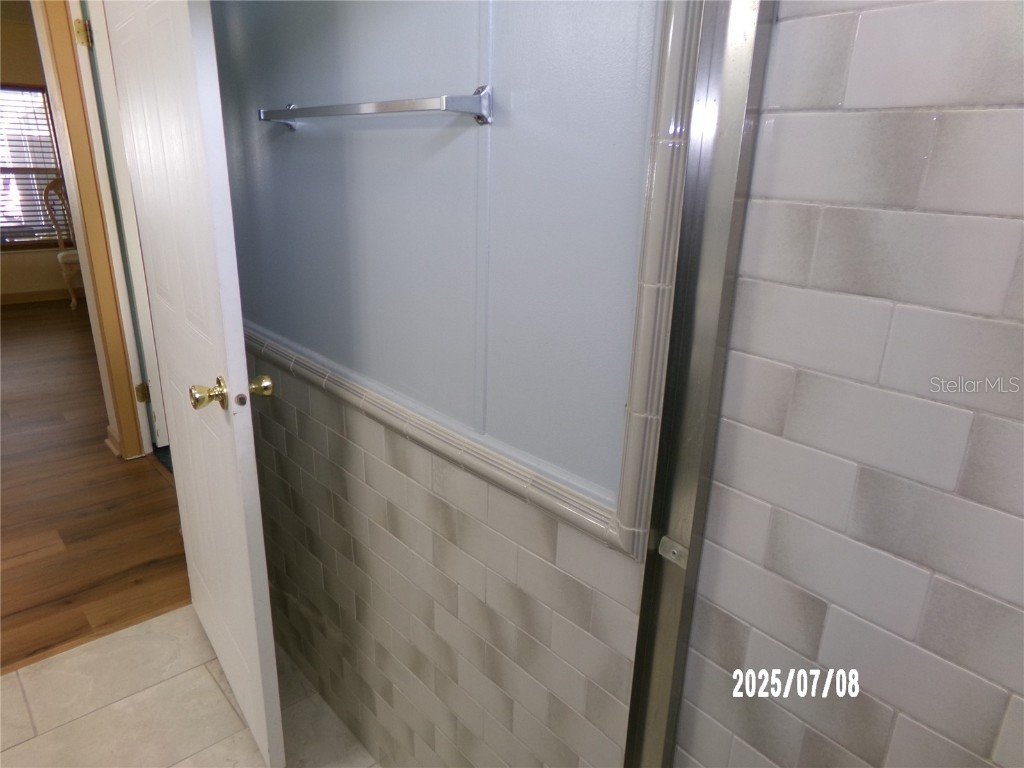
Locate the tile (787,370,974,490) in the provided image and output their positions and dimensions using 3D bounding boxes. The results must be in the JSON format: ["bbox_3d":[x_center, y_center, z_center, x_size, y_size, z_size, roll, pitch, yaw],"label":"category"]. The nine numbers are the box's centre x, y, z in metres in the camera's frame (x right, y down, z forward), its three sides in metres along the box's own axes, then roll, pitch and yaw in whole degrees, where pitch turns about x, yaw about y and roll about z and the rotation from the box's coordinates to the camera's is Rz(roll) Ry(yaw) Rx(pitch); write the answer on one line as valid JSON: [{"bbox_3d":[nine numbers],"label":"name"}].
[{"bbox_3d":[0.332,0.038,0.653,0.009,0.076,0.152,-15,25,-40],"label":"tile"}]

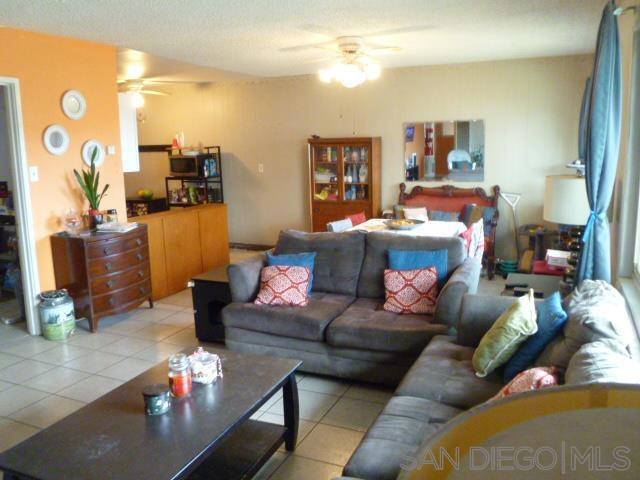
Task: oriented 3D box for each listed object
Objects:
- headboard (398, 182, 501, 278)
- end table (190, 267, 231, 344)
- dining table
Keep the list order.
[{"bbox_3d":[1.536,-0.148,6.468,1.260,1.080,0.500,4,11,24],"label":"headboard"},{"bbox_3d":[-0.702,0.527,4.337,0.450,0.500,0.580,4,11,24],"label":"end table"},{"bbox_3d":[0.785,0.277,4.920,1.050,0.750,1.270,4,11,24],"label":"dining table"}]

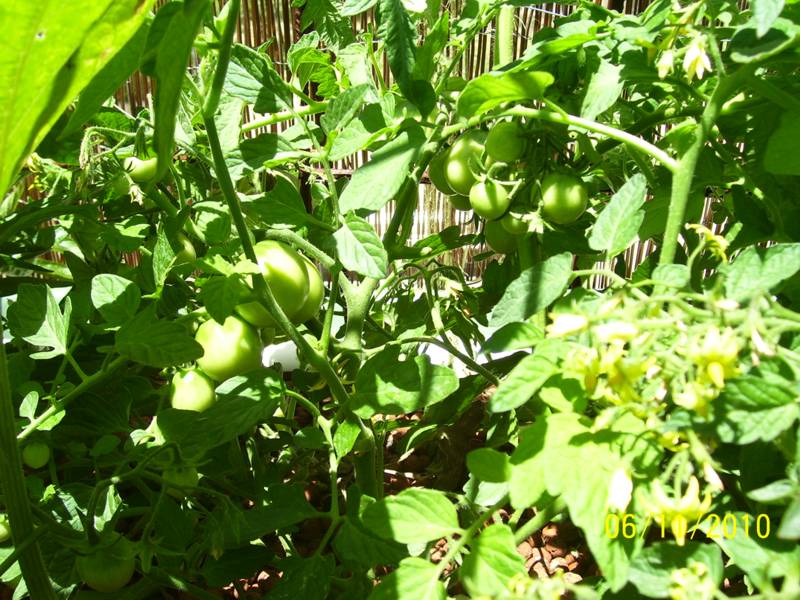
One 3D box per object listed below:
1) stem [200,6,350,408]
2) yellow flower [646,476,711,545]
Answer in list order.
[{"bbox_3d":[-0.126,-0.065,0.941,0.067,0.441,0.018,-4,34,13],"label":"stem"},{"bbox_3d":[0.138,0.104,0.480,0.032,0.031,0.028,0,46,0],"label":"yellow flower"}]

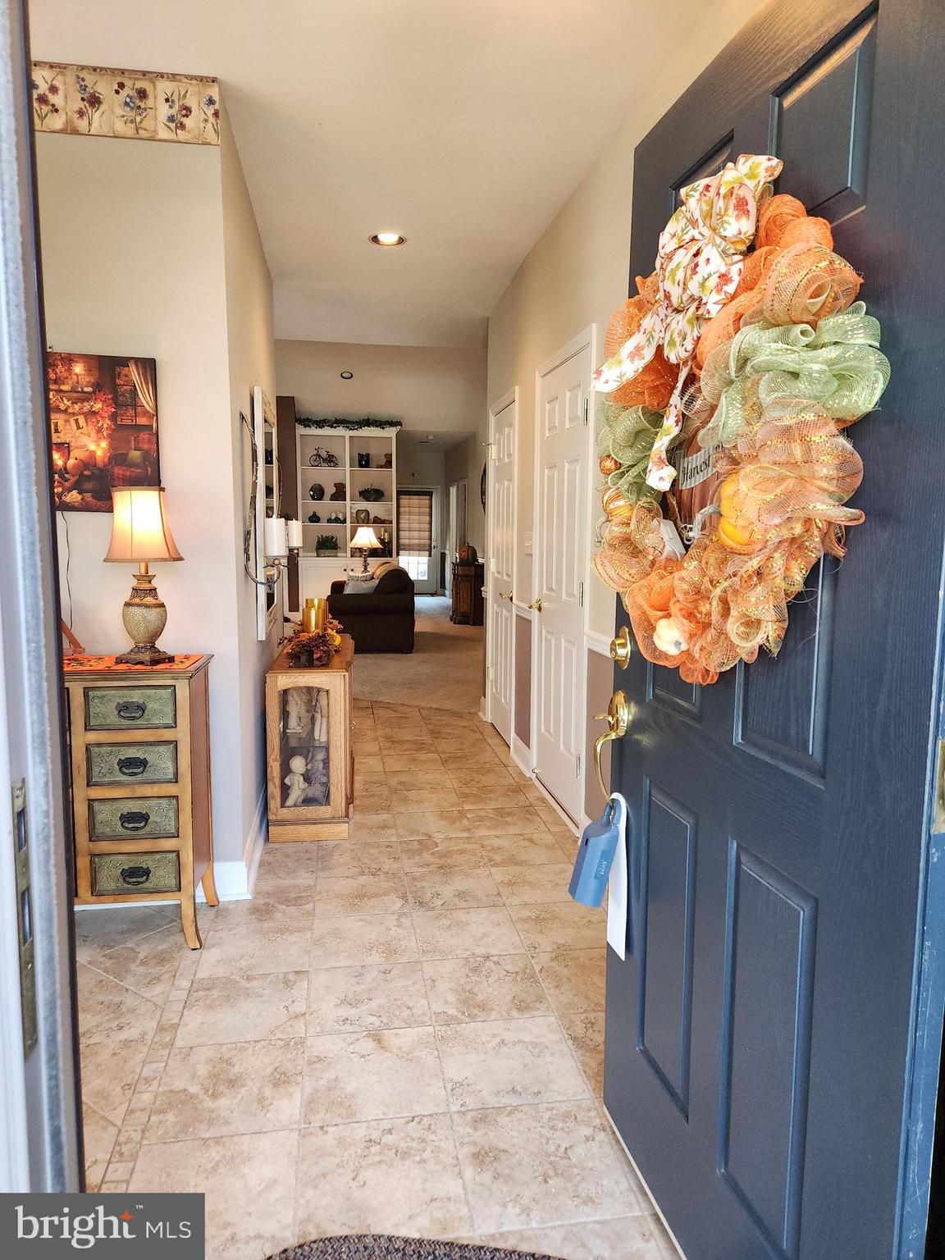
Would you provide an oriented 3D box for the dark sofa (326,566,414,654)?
[{"bbox_3d":[-1.234,-0.320,9.952,0.920,0.900,2.100,-1,7,-9],"label":"dark sofa"}]

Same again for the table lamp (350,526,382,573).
[{"bbox_3d":[-1.449,-1.057,11.318,0.430,0.680,0.430,-1,7,-9],"label":"table lamp"}]

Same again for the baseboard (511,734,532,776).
[{"bbox_3d":[0.280,0.699,4.702,0.025,0.140,0.440,-1,7,-9],"label":"baseboard"}]

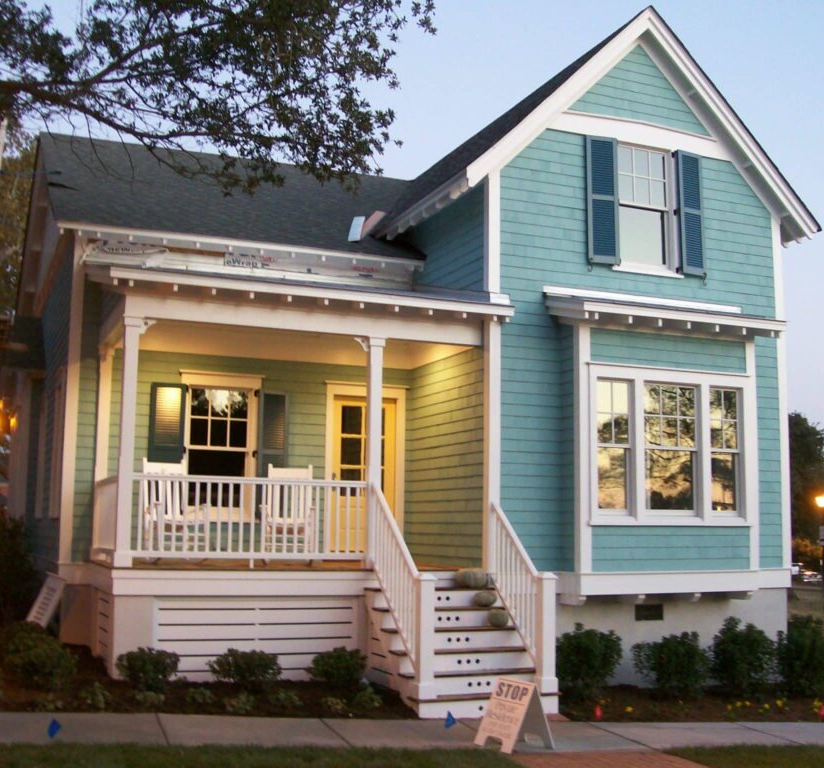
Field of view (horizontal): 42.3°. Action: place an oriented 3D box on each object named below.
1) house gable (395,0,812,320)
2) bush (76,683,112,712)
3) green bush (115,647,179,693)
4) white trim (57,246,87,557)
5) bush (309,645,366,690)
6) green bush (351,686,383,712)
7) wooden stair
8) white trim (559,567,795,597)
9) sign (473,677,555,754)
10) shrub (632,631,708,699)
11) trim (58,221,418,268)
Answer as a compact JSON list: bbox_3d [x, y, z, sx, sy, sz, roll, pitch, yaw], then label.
[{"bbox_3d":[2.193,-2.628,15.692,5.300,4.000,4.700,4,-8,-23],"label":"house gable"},{"bbox_3d":[-2.786,2.729,9.366,0.320,0.260,0.300,4,-8,-23],"label":"bush"},{"bbox_3d":[-2.543,2.722,10.281,0.610,0.480,0.580,4,-8,-23],"label":"green bush"},{"bbox_3d":[-3.984,0.151,12.490,0.148,3.774,0.102,4,-8,-22],"label":"white trim"},{"bbox_3d":[-0.746,2.839,10.601,0.561,0.459,0.541,1,-7,0],"label":"bush"},{"bbox_3d":[-0.434,2.995,10.202,0.280,0.220,0.270,4,-8,-21],"label":"green bush"},{"bbox_3d":[0.461,2.577,10.849,1.581,1.285,1.479,4,-8,-22],"label":"wooden stair"},{"bbox_3d":[3.379,2.371,12.825,3.323,0.246,0.460,4,-8,-21],"label":"white trim"},{"bbox_3d":[0.848,2.693,8.705,0.490,0.536,0.439,6,-9,-38],"label":"sign"},{"bbox_3d":[3.034,3.250,12.532,0.870,0.820,0.800,4,-8,-23],"label":"shrub"},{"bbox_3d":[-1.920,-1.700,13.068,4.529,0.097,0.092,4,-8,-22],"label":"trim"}]

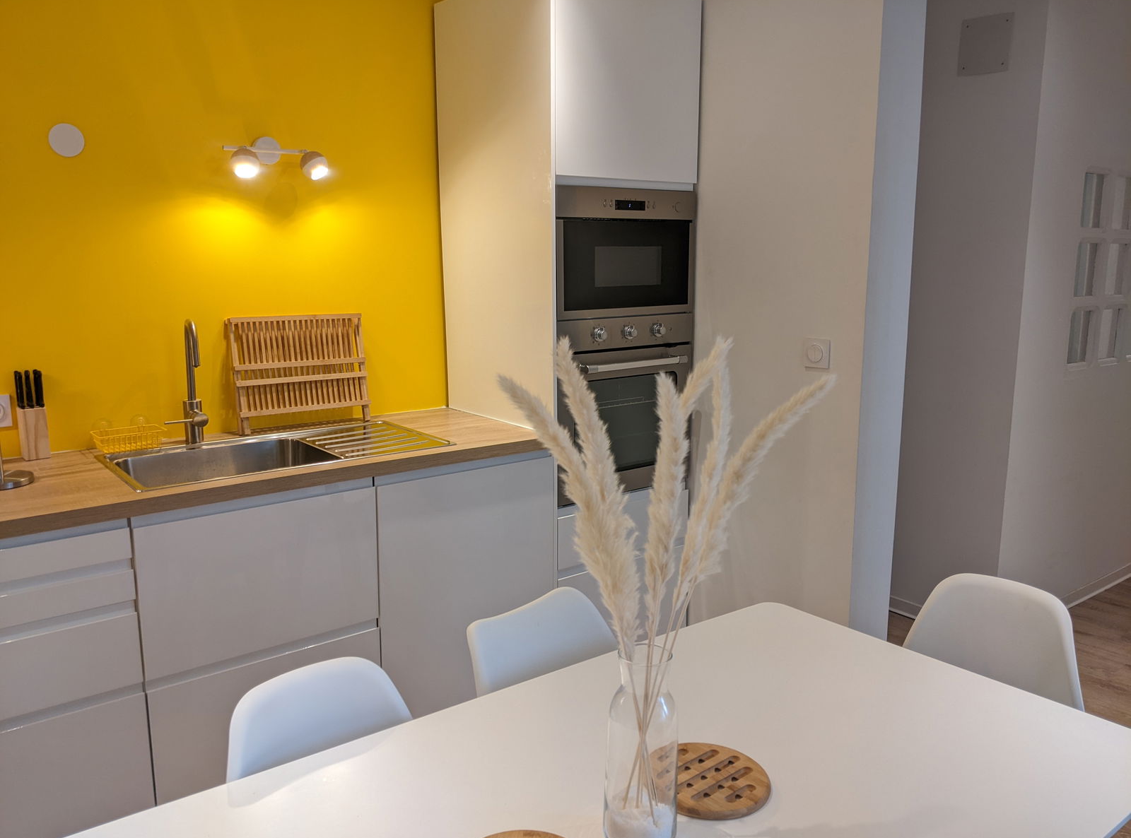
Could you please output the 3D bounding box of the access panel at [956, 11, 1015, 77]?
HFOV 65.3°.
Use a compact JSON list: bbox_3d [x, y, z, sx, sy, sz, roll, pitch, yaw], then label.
[{"bbox_3d":[1.527,-1.356,3.200,0.012,0.198,0.190,-8,13,-38],"label":"access panel"}]

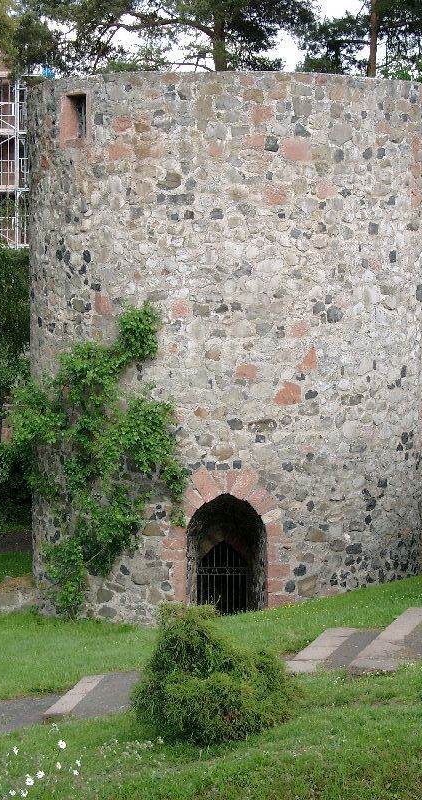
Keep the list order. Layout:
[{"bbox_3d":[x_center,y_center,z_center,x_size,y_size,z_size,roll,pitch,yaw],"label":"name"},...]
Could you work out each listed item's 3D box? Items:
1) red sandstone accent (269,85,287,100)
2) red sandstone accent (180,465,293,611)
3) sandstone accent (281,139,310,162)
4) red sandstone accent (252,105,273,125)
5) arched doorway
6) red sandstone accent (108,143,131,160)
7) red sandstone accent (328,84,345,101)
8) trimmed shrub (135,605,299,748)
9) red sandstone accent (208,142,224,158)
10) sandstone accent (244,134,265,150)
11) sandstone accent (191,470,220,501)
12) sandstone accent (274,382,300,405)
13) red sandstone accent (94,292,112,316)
[{"bbox_3d":[1.201,-5.524,35.731,0.331,0.285,0.160,0,4,-11],"label":"red sandstone accent"},{"bbox_3d":[0.394,2.308,33.623,1.917,2.469,0.500,0,6,0],"label":"red sandstone accent"},{"bbox_3d":[1.390,-4.146,32.940,0.466,0.391,0.160,-1,6,-15],"label":"sandstone accent"},{"bbox_3d":[0.845,-4.701,32.773,0.346,0.339,0.160,0,6,-7],"label":"red sandstone accent"},{"bbox_3d":[0.285,2.706,35.673,1.442,2.154,0.600,1,5,0],"label":"arched doorway"},{"bbox_3d":[-1.733,-4.793,38.349,0.549,0.344,0.150,3,6,30],"label":"red sandstone accent"},{"bbox_3d":[2.060,-5.118,33.094,0.288,0.251,0.160,-3,7,-26],"label":"red sandstone accent"},{"bbox_3d":[0.051,3.201,23.897,1.980,1.496,1.800,1,4,0],"label":"trimmed shrub"},{"bbox_3d":[0.079,-4.119,32.820,0.241,0.249,0.160,1,6,5],"label":"red sandstone accent"},{"bbox_3d":[0.716,-4.249,32.807,0.345,0.265,0.160,0,6,-5],"label":"sandstone accent"},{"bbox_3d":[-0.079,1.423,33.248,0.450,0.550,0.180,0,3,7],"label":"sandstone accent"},{"bbox_3d":[1.267,-0.111,33.336,0.468,0.396,0.160,-1,6,-14],"label":"sandstone accent"},{"bbox_3d":[-1.961,-1.769,36.793,0.409,0.443,0.160,4,5,37],"label":"red sandstone accent"}]

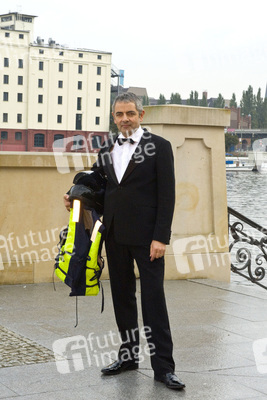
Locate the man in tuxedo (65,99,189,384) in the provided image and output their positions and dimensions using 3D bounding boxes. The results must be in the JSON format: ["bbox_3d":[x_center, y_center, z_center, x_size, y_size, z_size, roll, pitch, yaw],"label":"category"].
[{"bbox_3d":[0.014,0.232,4.850,0.740,1.800,0.480,3,5,22],"label":"man in tuxedo"}]

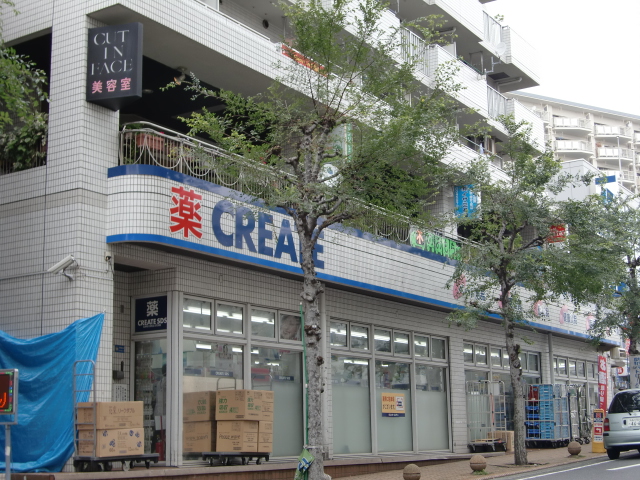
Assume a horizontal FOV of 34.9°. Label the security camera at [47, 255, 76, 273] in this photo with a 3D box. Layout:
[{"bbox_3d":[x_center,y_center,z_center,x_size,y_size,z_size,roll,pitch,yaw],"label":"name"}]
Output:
[{"bbox_3d":[-3.550,0.339,13.936,0.390,0.120,0.110,-33,-17,5],"label":"security camera"}]

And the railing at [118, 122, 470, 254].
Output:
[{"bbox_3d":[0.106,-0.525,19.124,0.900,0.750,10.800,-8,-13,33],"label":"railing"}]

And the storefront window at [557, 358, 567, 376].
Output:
[{"bbox_3d":[7.044,3.713,29.759,0.100,0.500,0.720,-8,-13,33],"label":"storefront window"}]

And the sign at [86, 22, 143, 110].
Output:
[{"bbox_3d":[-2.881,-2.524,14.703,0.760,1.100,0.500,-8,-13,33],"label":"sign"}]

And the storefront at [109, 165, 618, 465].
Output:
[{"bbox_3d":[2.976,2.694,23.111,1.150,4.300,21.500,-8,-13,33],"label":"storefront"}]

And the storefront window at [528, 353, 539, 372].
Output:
[{"bbox_3d":[5.902,3.382,28.064,0.100,0.500,0.700,-8,-13,33],"label":"storefront window"}]

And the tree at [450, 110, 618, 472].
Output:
[{"bbox_3d":[4.407,0.921,21.183,3.500,7.300,3.500,-8,-13,33],"label":"tree"}]

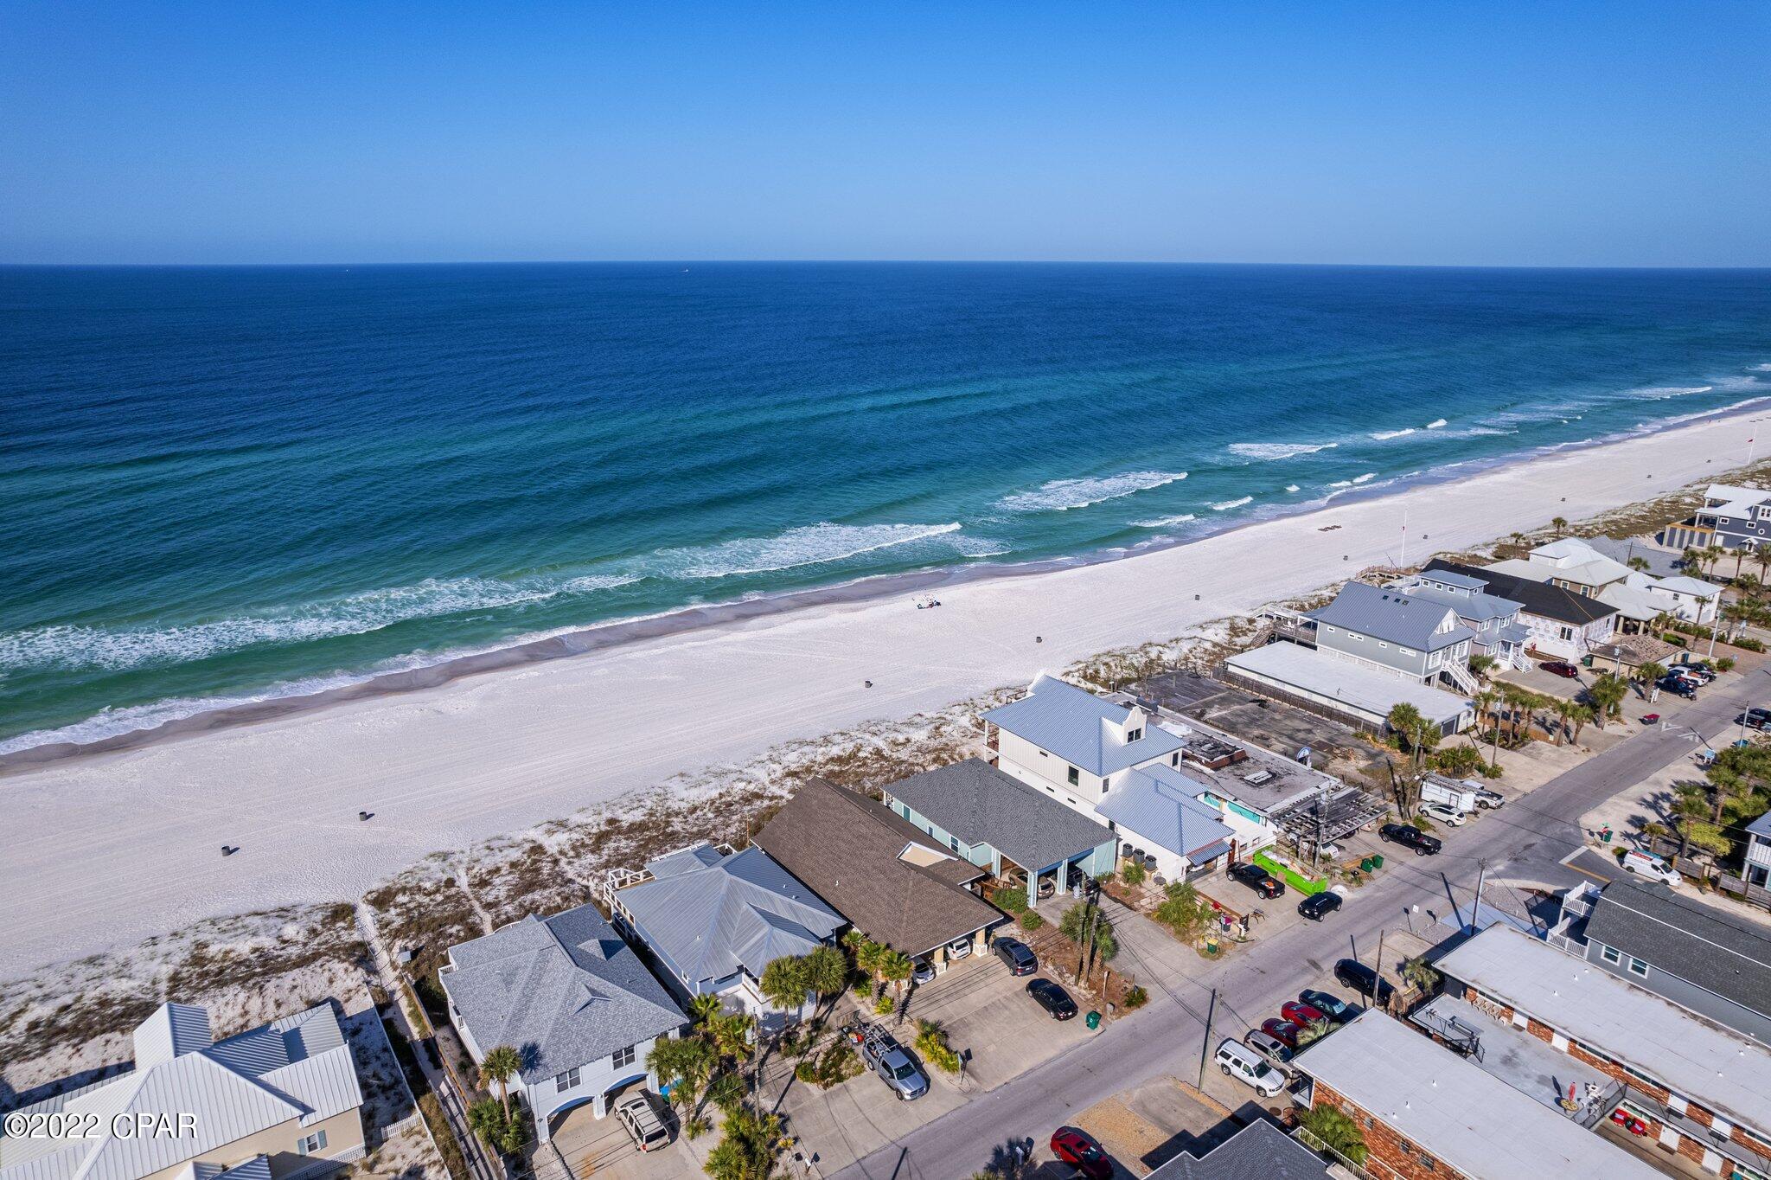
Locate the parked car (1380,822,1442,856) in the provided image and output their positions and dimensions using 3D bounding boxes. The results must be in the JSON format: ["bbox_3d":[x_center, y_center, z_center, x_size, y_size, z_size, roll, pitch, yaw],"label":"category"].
[{"bbox_3d":[53.347,25.166,109.833,2.000,1.900,5.600,-14,22,-39],"label":"parked car"}]

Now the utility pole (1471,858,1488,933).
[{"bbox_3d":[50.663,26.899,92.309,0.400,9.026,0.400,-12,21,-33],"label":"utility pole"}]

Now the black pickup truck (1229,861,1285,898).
[{"bbox_3d":[35.181,27.417,102.737,2.000,1.880,5.700,-10,20,-30],"label":"black pickup truck"}]

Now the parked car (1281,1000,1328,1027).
[{"bbox_3d":[33.237,33.397,84.017,1.820,1.450,4.500,-16,23,-42],"label":"parked car"}]

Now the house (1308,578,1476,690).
[{"bbox_3d":[73.992,6.265,156.444,12.200,10.900,22.300,-12,21,-34],"label":"house"}]

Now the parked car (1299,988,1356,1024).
[{"bbox_3d":[35.217,33.056,85.099,1.870,1.470,5.000,-16,24,-43],"label":"parked car"}]

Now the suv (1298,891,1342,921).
[{"bbox_3d":[39.965,28.771,98.798,4.450,1.620,1.840,-12,21,-34],"label":"suv"}]

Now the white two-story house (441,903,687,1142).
[{"bbox_3d":[-24.805,30.628,81.395,13.238,8.101,18.968,-12,21,-33],"label":"white two-story house"}]

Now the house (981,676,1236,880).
[{"bbox_3d":[25.226,18.195,117.339,13.732,10.867,30.823,-12,21,-33],"label":"house"}]

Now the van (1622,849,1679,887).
[{"bbox_3d":[74.190,26.842,104.481,1.830,1.900,4.620,-13,21,-37],"label":"van"}]

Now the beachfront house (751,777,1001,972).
[{"bbox_3d":[-0.338,25.632,100.604,15.017,6.422,24.995,-12,21,-33],"label":"beachfront house"}]

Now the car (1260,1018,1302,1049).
[{"bbox_3d":[30.819,33.999,81.520,1.830,1.460,4.700,-14,22,-38],"label":"car"}]

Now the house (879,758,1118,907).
[{"bbox_3d":[11.352,22.714,109.540,12.900,6.600,20.981,-12,21,-35],"label":"house"}]

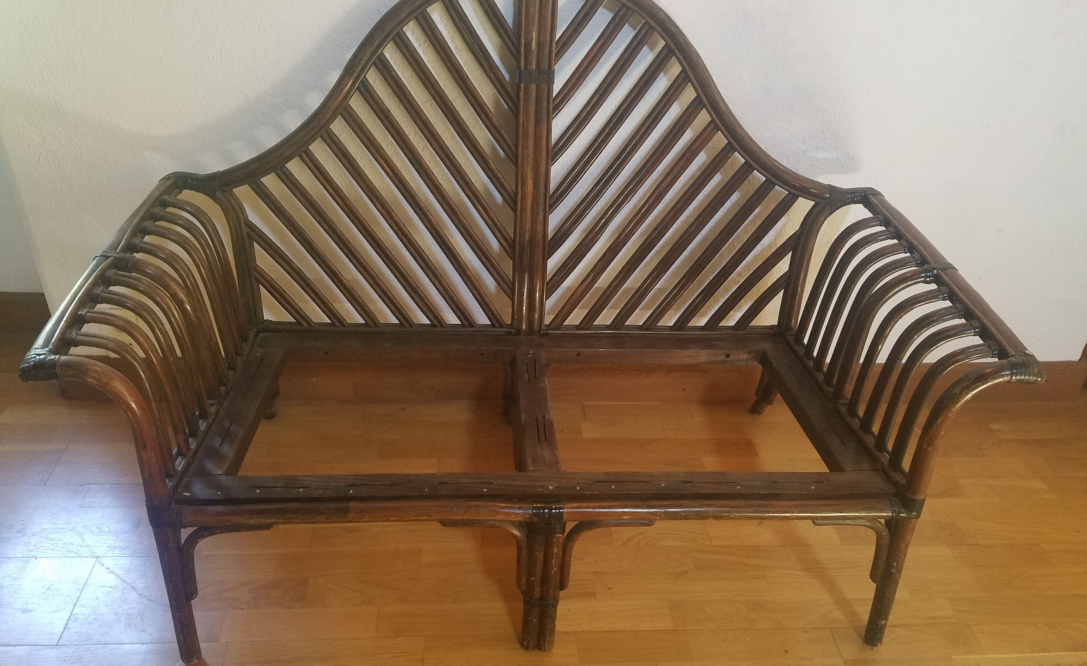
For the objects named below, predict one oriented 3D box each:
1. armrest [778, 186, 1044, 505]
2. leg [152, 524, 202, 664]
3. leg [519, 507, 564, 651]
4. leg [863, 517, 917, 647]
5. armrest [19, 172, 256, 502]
[{"bbox_3d":[0.647,-0.003,1.543,0.170,0.298,0.667,0,29,-5],"label":"armrest"},{"bbox_3d":[-0.579,0.419,1.300,0.044,0.292,0.044,1,29,-6],"label":"leg"},{"bbox_3d":[-0.004,0.414,1.345,0.059,0.318,0.049,0,29,-5],"label":"leg"},{"bbox_3d":[0.591,0.431,1.405,0.044,0.292,0.044,-3,30,-3],"label":"leg"},{"bbox_3d":[-0.651,-0.013,1.427,0.170,0.298,0.667,0,29,-5],"label":"armrest"}]

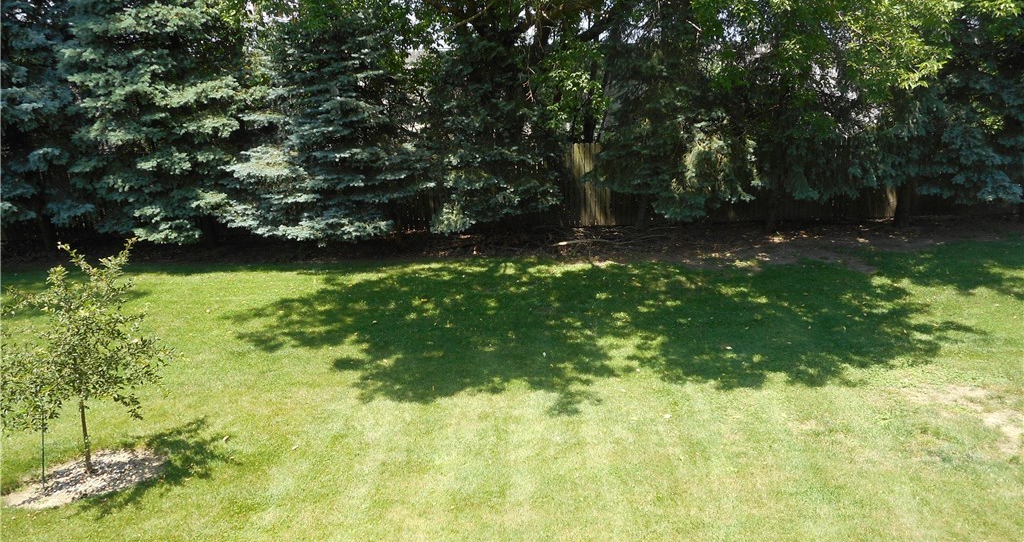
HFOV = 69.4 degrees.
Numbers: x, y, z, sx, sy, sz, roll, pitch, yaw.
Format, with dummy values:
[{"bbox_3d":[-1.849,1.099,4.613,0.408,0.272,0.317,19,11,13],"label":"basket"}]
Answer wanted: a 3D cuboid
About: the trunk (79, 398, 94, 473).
[{"bbox_3d":[-3.730,1.450,6.467,0.055,0.691,0.055,0,15,0],"label":"trunk"}]

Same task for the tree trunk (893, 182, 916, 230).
[{"bbox_3d":[8.846,-1.484,16.592,0.400,1.007,0.400,0,15,0],"label":"tree trunk"}]

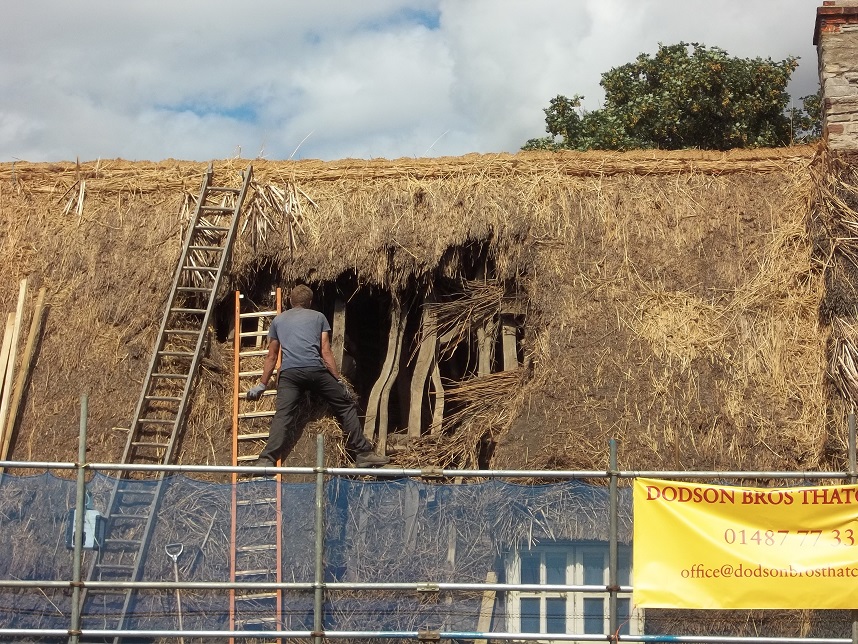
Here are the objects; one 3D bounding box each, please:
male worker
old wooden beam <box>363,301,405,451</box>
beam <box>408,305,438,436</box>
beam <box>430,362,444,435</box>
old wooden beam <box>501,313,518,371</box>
[{"bbox_3d":[-0.942,0.460,20.100,1.160,1.600,0.560,-1,-19,6],"label":"male worker"},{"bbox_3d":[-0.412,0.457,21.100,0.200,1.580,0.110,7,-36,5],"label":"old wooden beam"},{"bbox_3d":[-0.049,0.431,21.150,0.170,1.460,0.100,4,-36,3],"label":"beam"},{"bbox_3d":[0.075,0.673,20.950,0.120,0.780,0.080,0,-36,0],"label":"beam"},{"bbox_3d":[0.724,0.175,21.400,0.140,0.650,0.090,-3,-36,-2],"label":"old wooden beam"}]

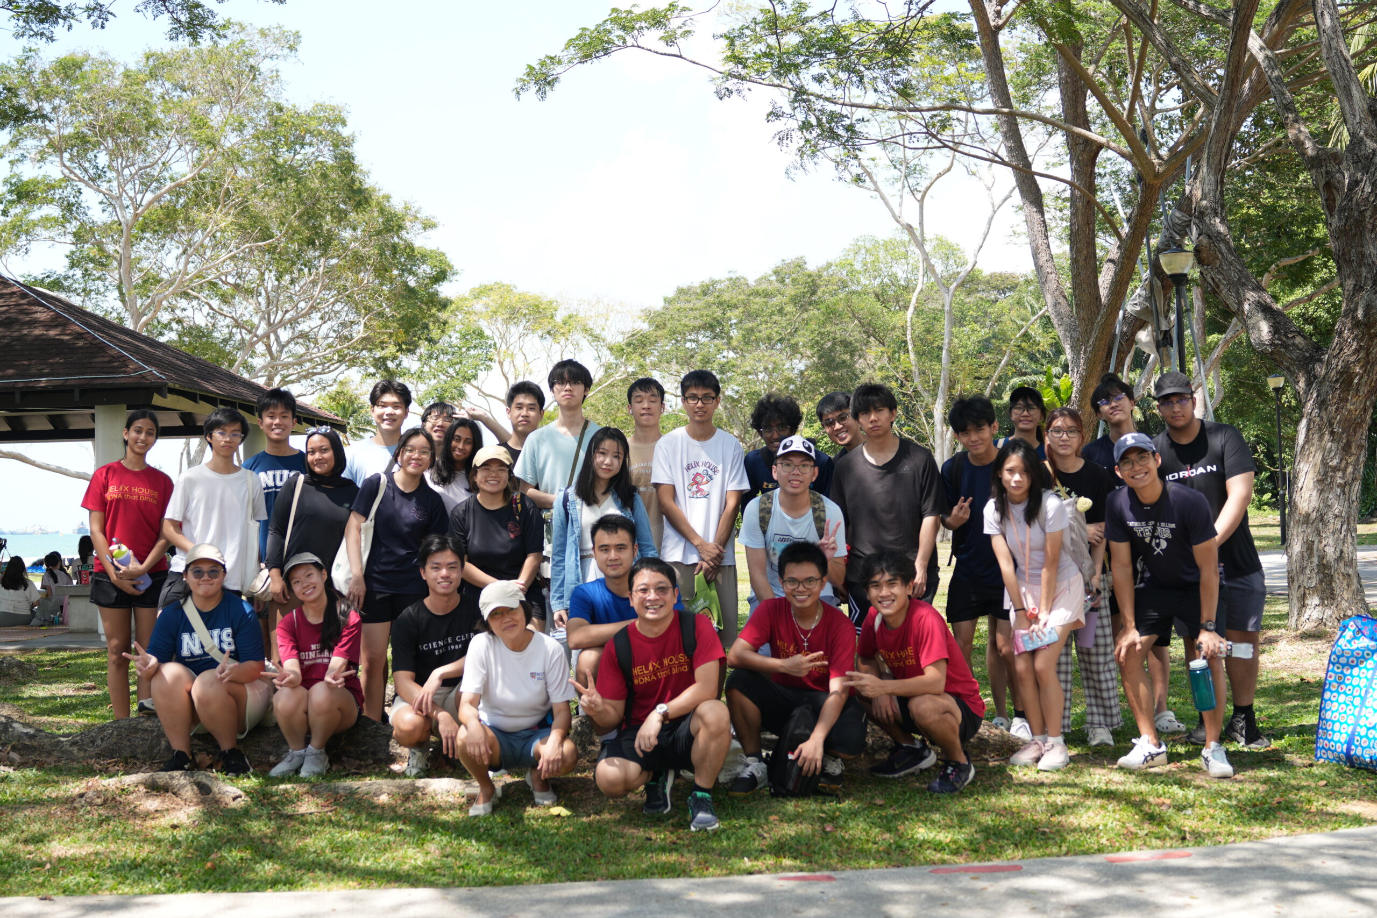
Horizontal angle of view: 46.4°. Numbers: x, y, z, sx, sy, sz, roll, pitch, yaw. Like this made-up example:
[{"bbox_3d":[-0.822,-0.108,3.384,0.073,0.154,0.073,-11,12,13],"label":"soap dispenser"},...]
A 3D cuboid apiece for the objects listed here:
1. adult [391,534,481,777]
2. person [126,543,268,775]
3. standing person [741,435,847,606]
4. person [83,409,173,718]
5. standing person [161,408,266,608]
[{"bbox_3d":[-1.085,0.820,6.882,0.460,1.000,0.680,-1,-2,-14],"label":"adult"},{"bbox_3d":[-2.104,0.847,6.882,0.580,0.970,0.680,-1,-2,-14],"label":"person"},{"bbox_3d":[0.457,0.625,6.923,0.500,1.460,0.520,-2,-2,9],"label":"standing person"},{"bbox_3d":[-2.916,0.554,8.350,0.460,1.615,0.380,-1,-2,-9],"label":"person"},{"bbox_3d":[-2.419,0.549,8.200,0.500,1.630,0.360,-1,-2,-9],"label":"standing person"}]

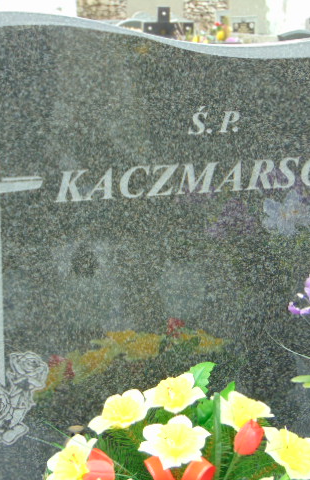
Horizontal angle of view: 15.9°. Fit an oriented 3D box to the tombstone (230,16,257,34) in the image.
[{"bbox_3d":[1.562,-3.771,19.500,0.455,0.299,0.140,-4,13,-15],"label":"tombstone"}]

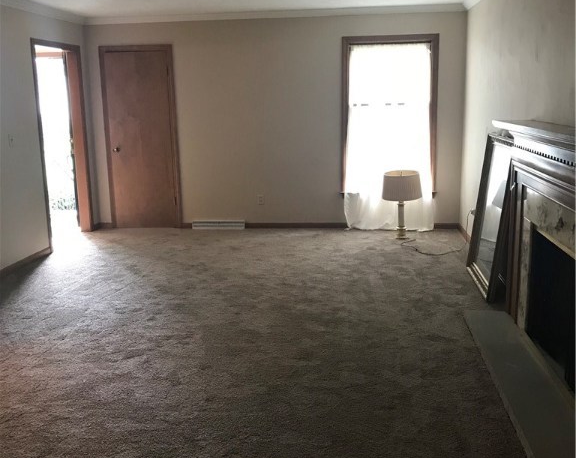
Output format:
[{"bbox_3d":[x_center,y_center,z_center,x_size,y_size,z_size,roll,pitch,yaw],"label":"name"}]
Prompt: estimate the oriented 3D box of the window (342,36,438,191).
[{"bbox_3d":[1.118,-1.228,6.842,1.044,1.726,0.110,0,12,7],"label":"window"}]

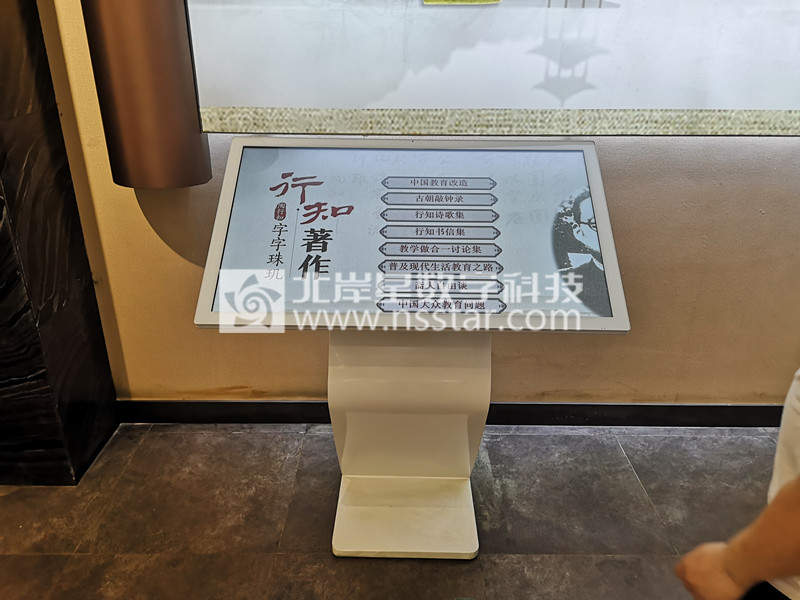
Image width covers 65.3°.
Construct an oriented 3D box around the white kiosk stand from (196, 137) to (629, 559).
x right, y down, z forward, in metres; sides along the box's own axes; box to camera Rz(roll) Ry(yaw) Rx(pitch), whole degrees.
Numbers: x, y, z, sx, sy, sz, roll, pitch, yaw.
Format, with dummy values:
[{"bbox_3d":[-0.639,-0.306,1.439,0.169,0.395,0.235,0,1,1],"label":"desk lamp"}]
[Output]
[{"bbox_3d":[0.027,0.168,1.774,1.015,1.150,0.530,1,23,0],"label":"white kiosk stand"}]

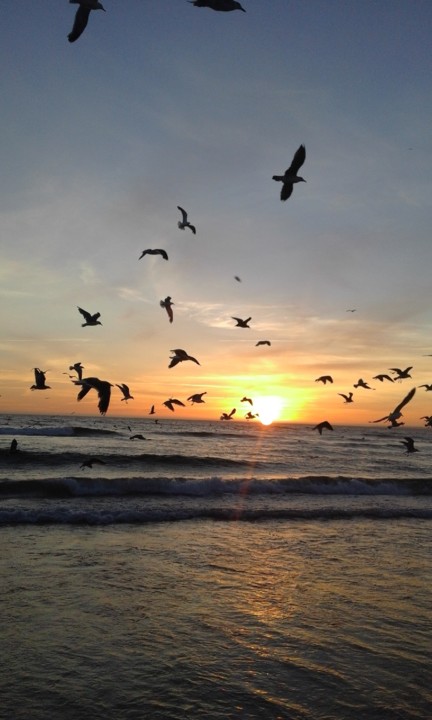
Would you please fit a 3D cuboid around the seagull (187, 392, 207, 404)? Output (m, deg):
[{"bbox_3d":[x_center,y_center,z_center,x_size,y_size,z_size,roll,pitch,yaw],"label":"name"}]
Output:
[{"bbox_3d":[-0.583,1.152,18.000,0.460,0.370,0.950,0,-6,18],"label":"seagull"}]

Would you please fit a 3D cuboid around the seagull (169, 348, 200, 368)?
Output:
[{"bbox_3d":[-0.576,-0.027,11.000,0.470,0.350,0.850,7,-8,-41],"label":"seagull"}]

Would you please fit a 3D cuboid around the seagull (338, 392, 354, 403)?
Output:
[{"bbox_3d":[5.109,1.477,23.500,0.440,0.380,0.850,0,-6,12],"label":"seagull"}]

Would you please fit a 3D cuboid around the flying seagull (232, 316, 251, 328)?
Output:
[{"bbox_3d":[0.699,-1.028,16.500,0.460,0.300,0.880,5,-7,-29],"label":"flying seagull"}]

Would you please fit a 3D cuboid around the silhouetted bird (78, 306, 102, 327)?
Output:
[{"bbox_3d":[-2.685,-0.926,12.800,0.460,0.420,0.850,0,-6,18],"label":"silhouetted bird"}]

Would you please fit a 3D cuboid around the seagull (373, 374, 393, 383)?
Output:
[{"bbox_3d":[4.538,0.501,16.300,0.460,0.240,0.950,4,-6,-24],"label":"seagull"}]

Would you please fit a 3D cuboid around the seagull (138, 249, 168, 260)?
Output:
[{"bbox_3d":[-2.026,-3.420,19.500,0.980,0.360,0.450,5,-7,-28],"label":"seagull"}]

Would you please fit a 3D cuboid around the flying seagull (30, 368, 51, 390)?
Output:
[{"bbox_3d":[-3.792,0.432,13.000,0.460,0.460,0.620,2,-6,0],"label":"flying seagull"}]

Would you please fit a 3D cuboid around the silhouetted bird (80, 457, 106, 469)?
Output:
[{"bbox_3d":[-2.912,2.436,14.300,0.950,0.260,0.460,-3,-7,39],"label":"silhouetted bird"}]

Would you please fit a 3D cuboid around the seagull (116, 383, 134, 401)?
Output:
[{"bbox_3d":[-2.633,0.916,17.500,0.450,0.500,0.620,2,-6,-5],"label":"seagull"}]

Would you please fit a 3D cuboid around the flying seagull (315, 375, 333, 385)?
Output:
[{"bbox_3d":[4.110,0.746,23.000,0.460,0.340,0.850,1,-6,10],"label":"flying seagull"}]

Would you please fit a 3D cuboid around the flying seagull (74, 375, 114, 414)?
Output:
[{"bbox_3d":[-1.466,0.425,7.200,0.480,0.450,0.800,6,-7,-33],"label":"flying seagull"}]

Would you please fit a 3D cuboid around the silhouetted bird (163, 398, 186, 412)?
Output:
[{"bbox_3d":[-1.104,1.210,16.000,0.850,0.330,0.460,-2,-7,36],"label":"silhouetted bird"}]

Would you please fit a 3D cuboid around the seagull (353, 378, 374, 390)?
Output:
[{"bbox_3d":[4.045,0.672,16.500,0.460,0.280,0.900,3,-6,-16],"label":"seagull"}]

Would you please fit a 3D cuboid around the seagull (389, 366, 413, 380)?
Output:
[{"bbox_3d":[4.109,0.301,13.400,0.470,0.310,0.950,3,-6,-11],"label":"seagull"}]

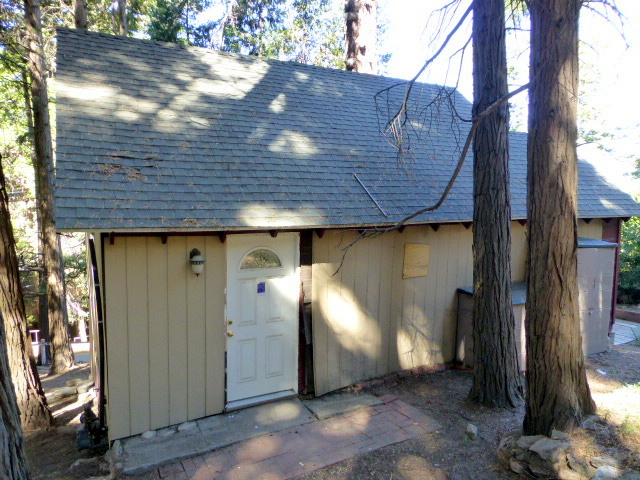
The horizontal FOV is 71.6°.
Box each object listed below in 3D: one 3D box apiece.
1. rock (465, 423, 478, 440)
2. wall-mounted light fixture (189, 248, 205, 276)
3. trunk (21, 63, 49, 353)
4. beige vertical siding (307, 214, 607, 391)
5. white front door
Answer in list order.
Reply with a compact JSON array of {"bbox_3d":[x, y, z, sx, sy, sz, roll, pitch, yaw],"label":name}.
[{"bbox_3d":[1.689,2.128,4.930,0.130,0.135,0.120,-2,7,-29],"label":"rock"},{"bbox_3d":[-1.356,0.243,4.903,0.165,0.290,0.200,-2,7,-29],"label":"wall-mounted light fixture"},{"bbox_3d":[-9.433,-0.841,14.711,0.360,9.240,0.360,-3,7,-33],"label":"trunk"},{"bbox_3d":[2.819,0.830,7.346,6.500,2.300,0.130,-2,7,-29],"label":"beige vertical siding"},{"bbox_3d":[-0.685,0.929,5.466,0.950,2.070,0.080,-2,7,-29],"label":"white front door"}]

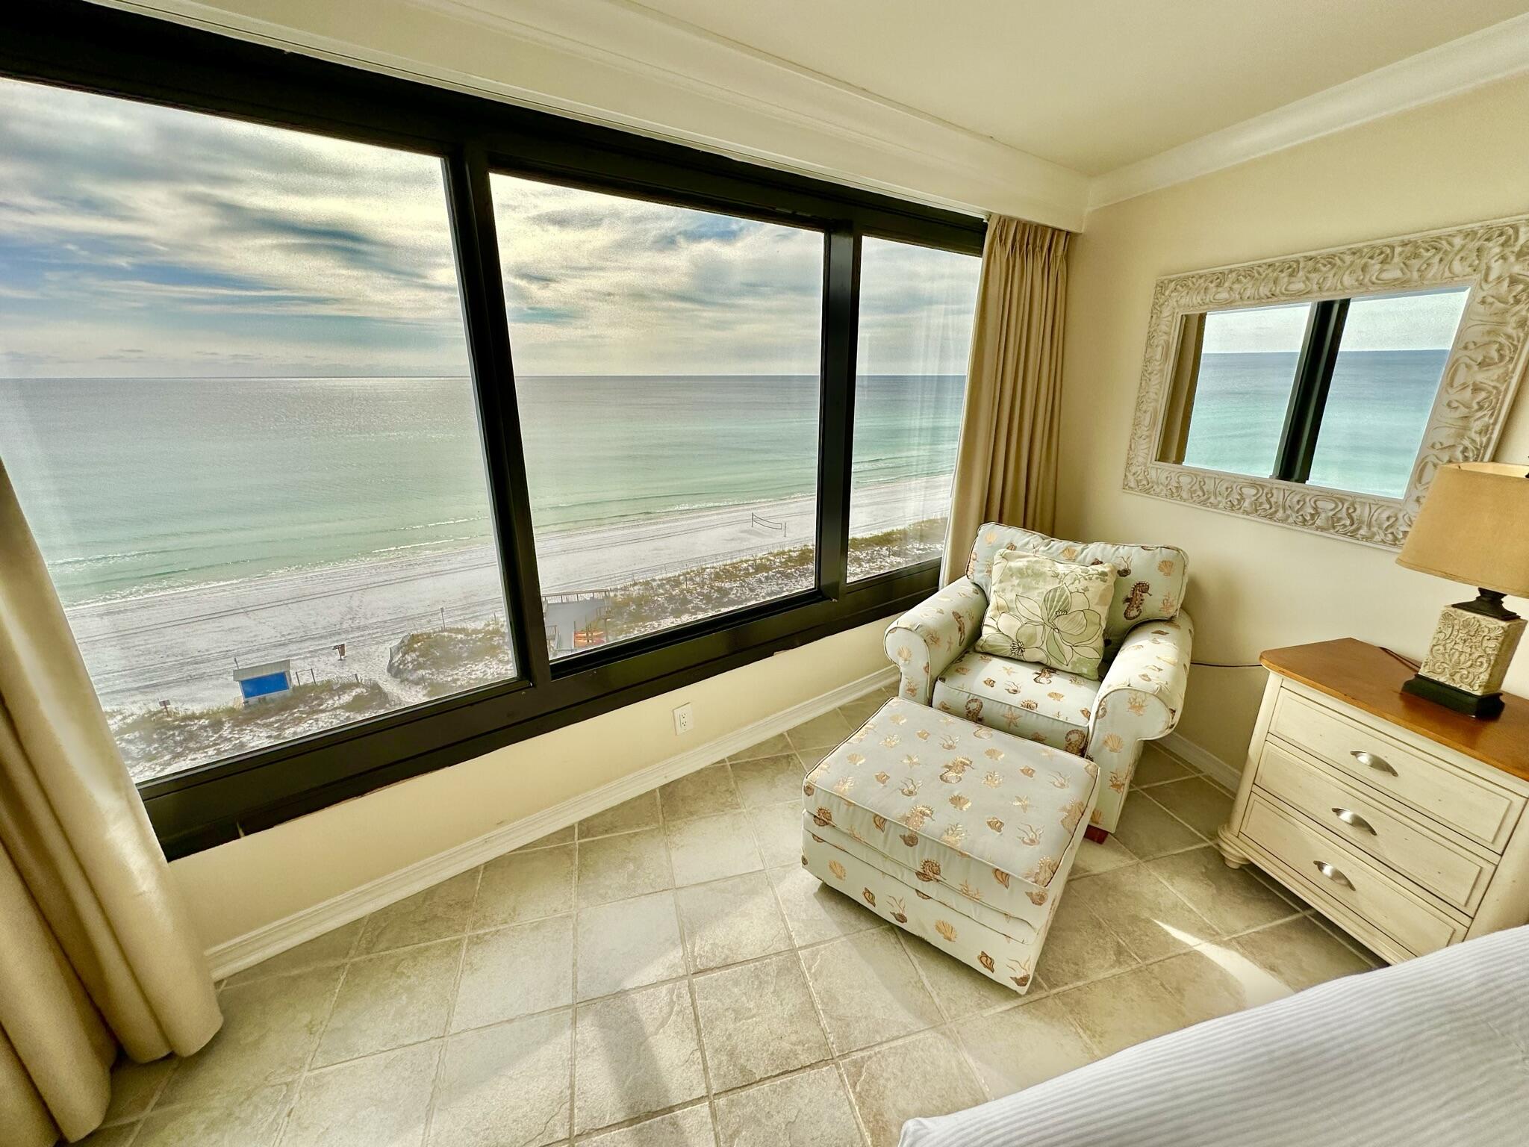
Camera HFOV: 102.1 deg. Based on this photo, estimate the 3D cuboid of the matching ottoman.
[{"bbox_3d":[0.593,0.809,1.997,0.715,0.402,0.635,13,22,35],"label":"matching ottoman"}]

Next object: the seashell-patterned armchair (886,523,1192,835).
[{"bbox_3d":[1.169,0.339,2.609,1.030,0.921,0.862,14,23,37],"label":"seashell-patterned armchair"}]

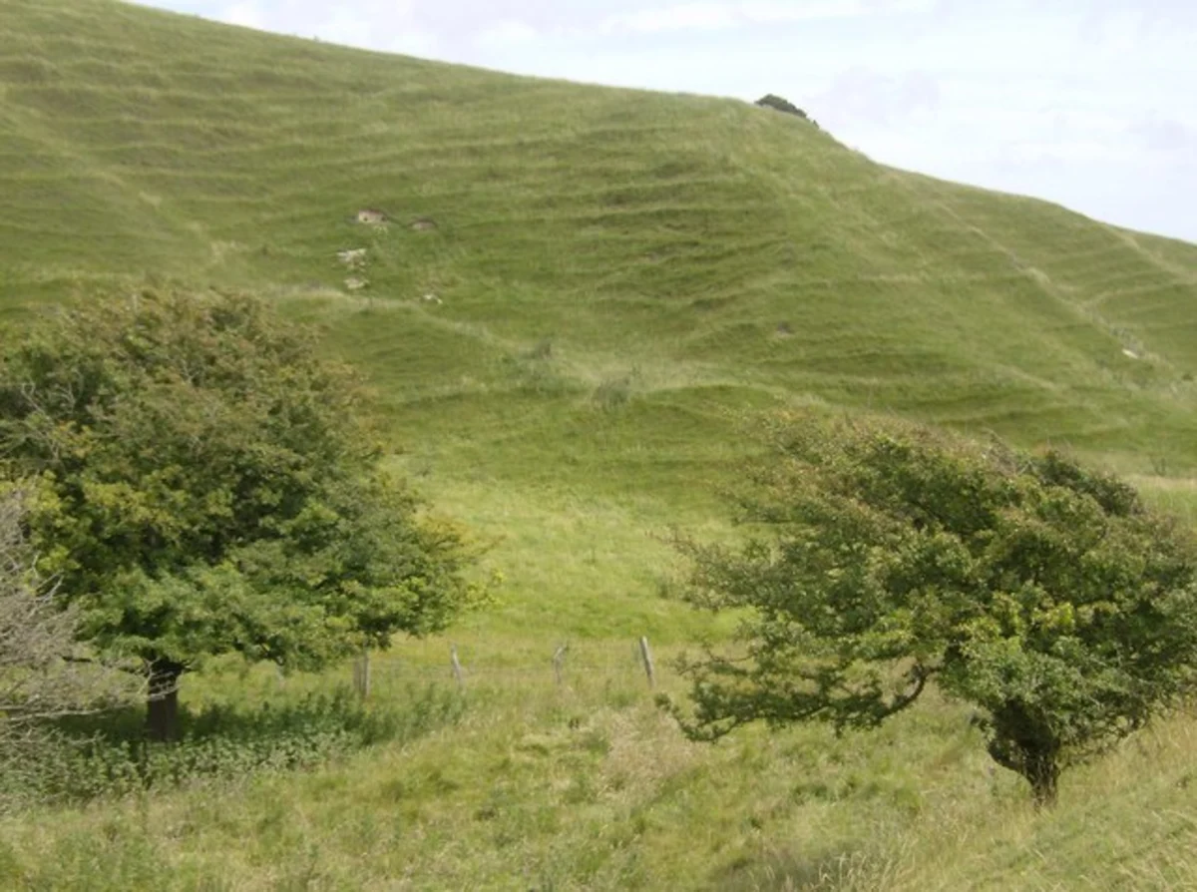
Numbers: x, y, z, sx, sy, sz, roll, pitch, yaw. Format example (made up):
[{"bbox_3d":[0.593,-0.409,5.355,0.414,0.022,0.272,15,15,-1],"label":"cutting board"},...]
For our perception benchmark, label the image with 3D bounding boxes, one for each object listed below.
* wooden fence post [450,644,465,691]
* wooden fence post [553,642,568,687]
[{"bbox_3d":[-3.199,5.055,55.000,0.120,1.130,0.120,-12,2,0],"label":"wooden fence post"},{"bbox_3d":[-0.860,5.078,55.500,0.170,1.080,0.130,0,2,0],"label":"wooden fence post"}]

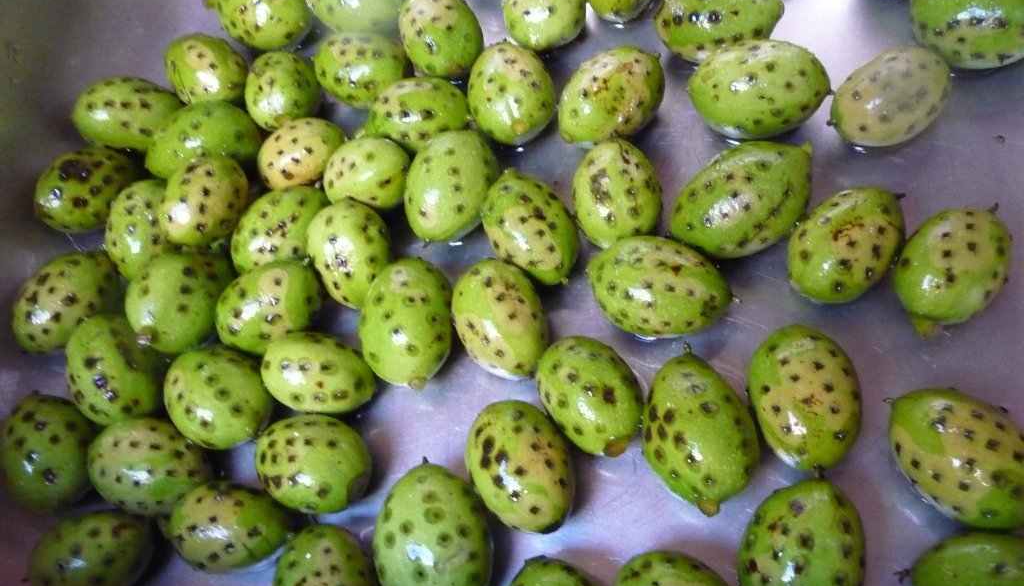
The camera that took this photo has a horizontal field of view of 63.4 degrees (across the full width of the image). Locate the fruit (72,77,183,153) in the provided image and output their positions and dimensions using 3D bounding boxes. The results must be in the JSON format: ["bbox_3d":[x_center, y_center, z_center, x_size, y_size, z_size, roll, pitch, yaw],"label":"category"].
[{"bbox_3d":[-0.173,-0.081,0.373,0.053,0.032,0.032,10,68,15],"label":"fruit"}]

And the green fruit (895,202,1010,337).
[{"bbox_3d":[0.135,-0.009,0.254,0.030,0.030,0.043,29,76,24],"label":"green fruit"}]

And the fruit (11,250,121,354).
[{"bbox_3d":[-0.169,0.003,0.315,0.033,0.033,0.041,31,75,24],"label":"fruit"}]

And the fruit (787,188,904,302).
[{"bbox_3d":[0.114,-0.016,0.284,0.033,0.033,0.045,37,77,23],"label":"fruit"}]

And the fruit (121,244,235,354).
[{"bbox_3d":[-0.114,0.003,0.284,0.028,0.027,0.038,19,69,16],"label":"fruit"}]

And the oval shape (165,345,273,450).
[{"bbox_3d":[-0.096,0.034,0.271,0.039,0.030,0.030,36,74,21],"label":"oval shape"}]

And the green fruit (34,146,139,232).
[{"bbox_3d":[-0.162,-0.040,0.318,0.039,0.029,0.029,-29,65,-6],"label":"green fruit"}]

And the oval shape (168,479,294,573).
[{"bbox_3d":[-0.099,0.082,0.291,0.045,0.029,0.029,9,68,14],"label":"oval shape"}]

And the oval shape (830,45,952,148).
[{"bbox_3d":[0.140,-0.072,0.306,0.044,0.034,0.034,-30,64,-4],"label":"oval shape"}]

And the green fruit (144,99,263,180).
[{"bbox_3d":[-0.125,-0.060,0.339,0.046,0.032,0.032,-24,61,-3],"label":"green fruit"}]

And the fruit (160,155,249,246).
[{"bbox_3d":[-0.117,-0.035,0.315,0.029,0.029,0.036,29,73,24],"label":"fruit"}]

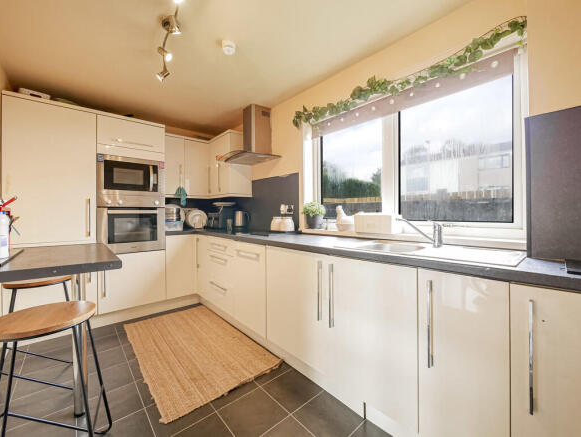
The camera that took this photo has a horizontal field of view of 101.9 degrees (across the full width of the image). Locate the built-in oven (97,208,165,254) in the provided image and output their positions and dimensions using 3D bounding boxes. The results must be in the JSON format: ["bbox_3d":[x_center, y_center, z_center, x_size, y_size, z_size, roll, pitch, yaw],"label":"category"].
[{"bbox_3d":[-1.825,0.115,2.703,0.600,0.475,0.540,-1,2,-39],"label":"built-in oven"}]

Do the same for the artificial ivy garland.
[{"bbox_3d":[0.578,-0.972,1.778,0.100,0.230,1.720,-1,1,-42],"label":"artificial ivy garland"}]

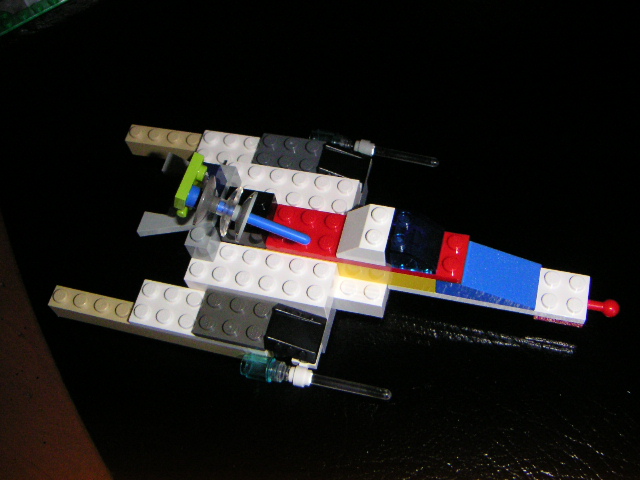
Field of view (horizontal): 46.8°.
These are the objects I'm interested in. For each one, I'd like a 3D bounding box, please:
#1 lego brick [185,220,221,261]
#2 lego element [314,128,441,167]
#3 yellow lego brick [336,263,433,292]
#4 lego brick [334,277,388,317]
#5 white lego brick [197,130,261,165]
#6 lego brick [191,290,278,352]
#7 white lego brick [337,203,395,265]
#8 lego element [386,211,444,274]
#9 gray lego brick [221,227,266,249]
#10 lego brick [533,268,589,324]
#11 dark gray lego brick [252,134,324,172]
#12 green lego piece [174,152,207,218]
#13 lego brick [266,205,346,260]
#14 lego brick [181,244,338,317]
[{"bbox_3d":[-0.038,0.001,0.242,0.008,0.011,0.008,10,63,12],"label":"lego brick"},{"bbox_3d":[0.019,-0.033,0.271,0.049,0.009,0.009,13,64,14],"label":"lego element"},{"bbox_3d":[0.023,0.007,0.242,0.032,0.011,0.011,10,63,12],"label":"yellow lego brick"},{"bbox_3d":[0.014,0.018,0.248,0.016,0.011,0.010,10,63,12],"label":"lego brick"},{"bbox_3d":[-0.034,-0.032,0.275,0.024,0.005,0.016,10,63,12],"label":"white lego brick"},{"bbox_3d":[-0.027,0.025,0.238,0.024,0.005,0.016,10,63,12],"label":"lego brick"},{"bbox_3d":[0.014,-0.002,0.234,0.016,0.011,0.016,10,63,12],"label":"white lego brick"},{"bbox_3d":[0.030,0.000,0.231,0.016,0.011,0.016,10,63,12],"label":"lego element"},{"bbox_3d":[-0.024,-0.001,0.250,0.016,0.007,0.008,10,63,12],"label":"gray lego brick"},{"bbox_3d":[0.078,0.018,0.237,0.016,0.005,0.016,10,63,12],"label":"lego brick"},{"bbox_3d":[-0.011,-0.030,0.266,0.024,0.005,0.016,10,63,12],"label":"dark gray lego brick"},{"bbox_3d":[-0.040,-0.017,0.233,0.005,0.012,0.016,21,65,-4],"label":"green lego piece"},{"bbox_3d":[-0.004,-0.003,0.243,0.024,0.005,0.016,10,63,12],"label":"lego brick"},{"bbox_3d":[-0.019,0.012,0.245,0.048,0.011,0.016,10,63,12],"label":"lego brick"}]

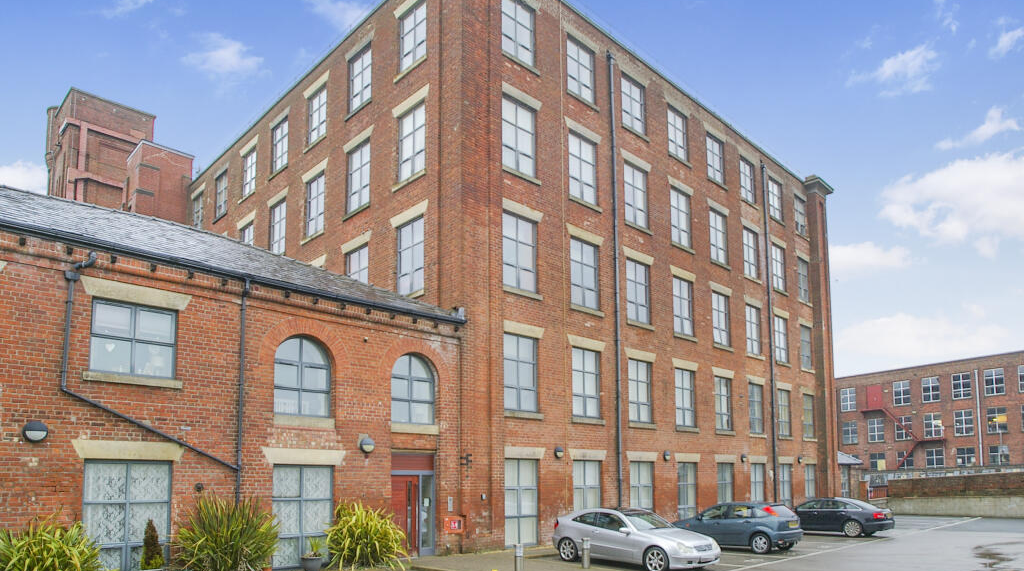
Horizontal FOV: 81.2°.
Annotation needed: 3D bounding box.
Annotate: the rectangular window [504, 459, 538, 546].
[{"bbox_3d":[0.253,6.422,17.685,1.348,2.472,0.150,6,-9,-42],"label":"rectangular window"}]

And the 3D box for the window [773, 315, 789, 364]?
[{"bbox_3d":[13.683,2.742,30.300,1.420,2.280,0.150,14,-19,-42],"label":"window"}]

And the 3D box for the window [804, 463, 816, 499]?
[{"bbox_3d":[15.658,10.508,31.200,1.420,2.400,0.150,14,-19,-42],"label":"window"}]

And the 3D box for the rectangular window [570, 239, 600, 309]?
[{"bbox_3d":[2.480,-0.371,20.618,1.471,2.338,0.150,6,-9,-42],"label":"rectangular window"}]

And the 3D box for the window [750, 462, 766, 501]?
[{"bbox_3d":[11.170,9.395,27.208,1.284,2.424,0.150,6,-9,-42],"label":"window"}]

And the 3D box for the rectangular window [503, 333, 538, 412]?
[{"bbox_3d":[0.248,2.683,18.181,1.406,2.299,0.150,6,-9,-42],"label":"rectangular window"}]

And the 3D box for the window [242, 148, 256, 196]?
[{"bbox_3d":[-11.880,-5.113,27.182,1.345,2.051,0.150,-7,-9,41],"label":"window"}]

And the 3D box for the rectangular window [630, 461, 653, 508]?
[{"bbox_3d":[4.658,7.618,21.528,1.413,2.455,0.150,6,-9,-42],"label":"rectangular window"}]

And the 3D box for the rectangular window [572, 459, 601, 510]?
[{"bbox_3d":[2.448,7.015,19.600,1.415,2.463,0.150,6,-9,-42],"label":"rectangular window"}]

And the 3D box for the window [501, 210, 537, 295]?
[{"bbox_3d":[0.259,-0.991,18.200,1.420,2.300,0.150,14,-19,-42],"label":"window"}]

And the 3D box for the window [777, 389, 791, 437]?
[{"bbox_3d":[13.532,6.385,29.756,1.385,2.227,0.150,6,-9,-42],"label":"window"}]

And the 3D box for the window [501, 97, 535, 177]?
[{"bbox_3d":[0.210,-4.732,19.139,1.471,2.334,0.150,6,-9,-42],"label":"window"}]

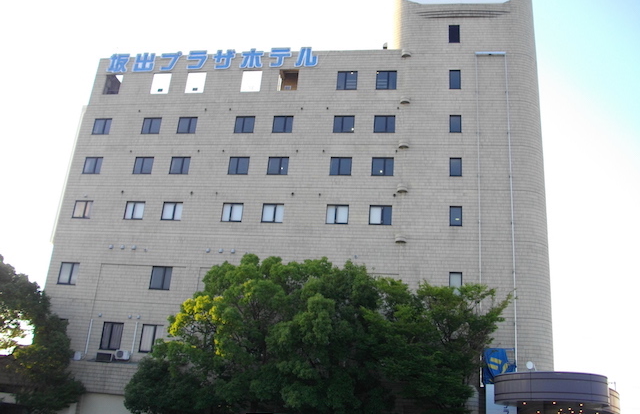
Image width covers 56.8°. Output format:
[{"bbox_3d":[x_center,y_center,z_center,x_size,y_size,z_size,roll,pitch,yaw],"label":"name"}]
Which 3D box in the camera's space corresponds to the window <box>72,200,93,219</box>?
[{"bbox_3d":[-14.826,0.163,36.977,1.219,1.173,0.150,1,-21,10],"label":"window"}]

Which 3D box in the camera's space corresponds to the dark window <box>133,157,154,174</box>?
[{"bbox_3d":[-11.158,-2.624,37.461,1.256,1.181,0.150,1,-21,10],"label":"dark window"}]

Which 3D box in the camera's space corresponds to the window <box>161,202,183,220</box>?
[{"bbox_3d":[-8.786,0.249,35.233,1.236,1.197,0.150,1,-21,9],"label":"window"}]

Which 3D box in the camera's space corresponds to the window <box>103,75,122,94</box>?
[{"bbox_3d":[-13.759,-8.146,39.382,1.198,1.530,0.300,1,-21,9],"label":"window"}]

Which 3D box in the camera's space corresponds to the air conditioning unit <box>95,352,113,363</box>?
[{"bbox_3d":[-11.893,8.368,32.758,0.872,0.504,0.300,1,-21,10],"label":"air conditioning unit"}]

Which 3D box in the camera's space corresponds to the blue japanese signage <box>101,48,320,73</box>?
[{"bbox_3d":[-7.610,-10.156,41.039,15.326,1.441,0.250,1,-21,10],"label":"blue japanese signage"}]

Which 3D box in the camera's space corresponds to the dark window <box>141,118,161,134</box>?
[{"bbox_3d":[-11.376,-5.467,40.148,1.280,1.238,0.120,1,-21,10],"label":"dark window"}]

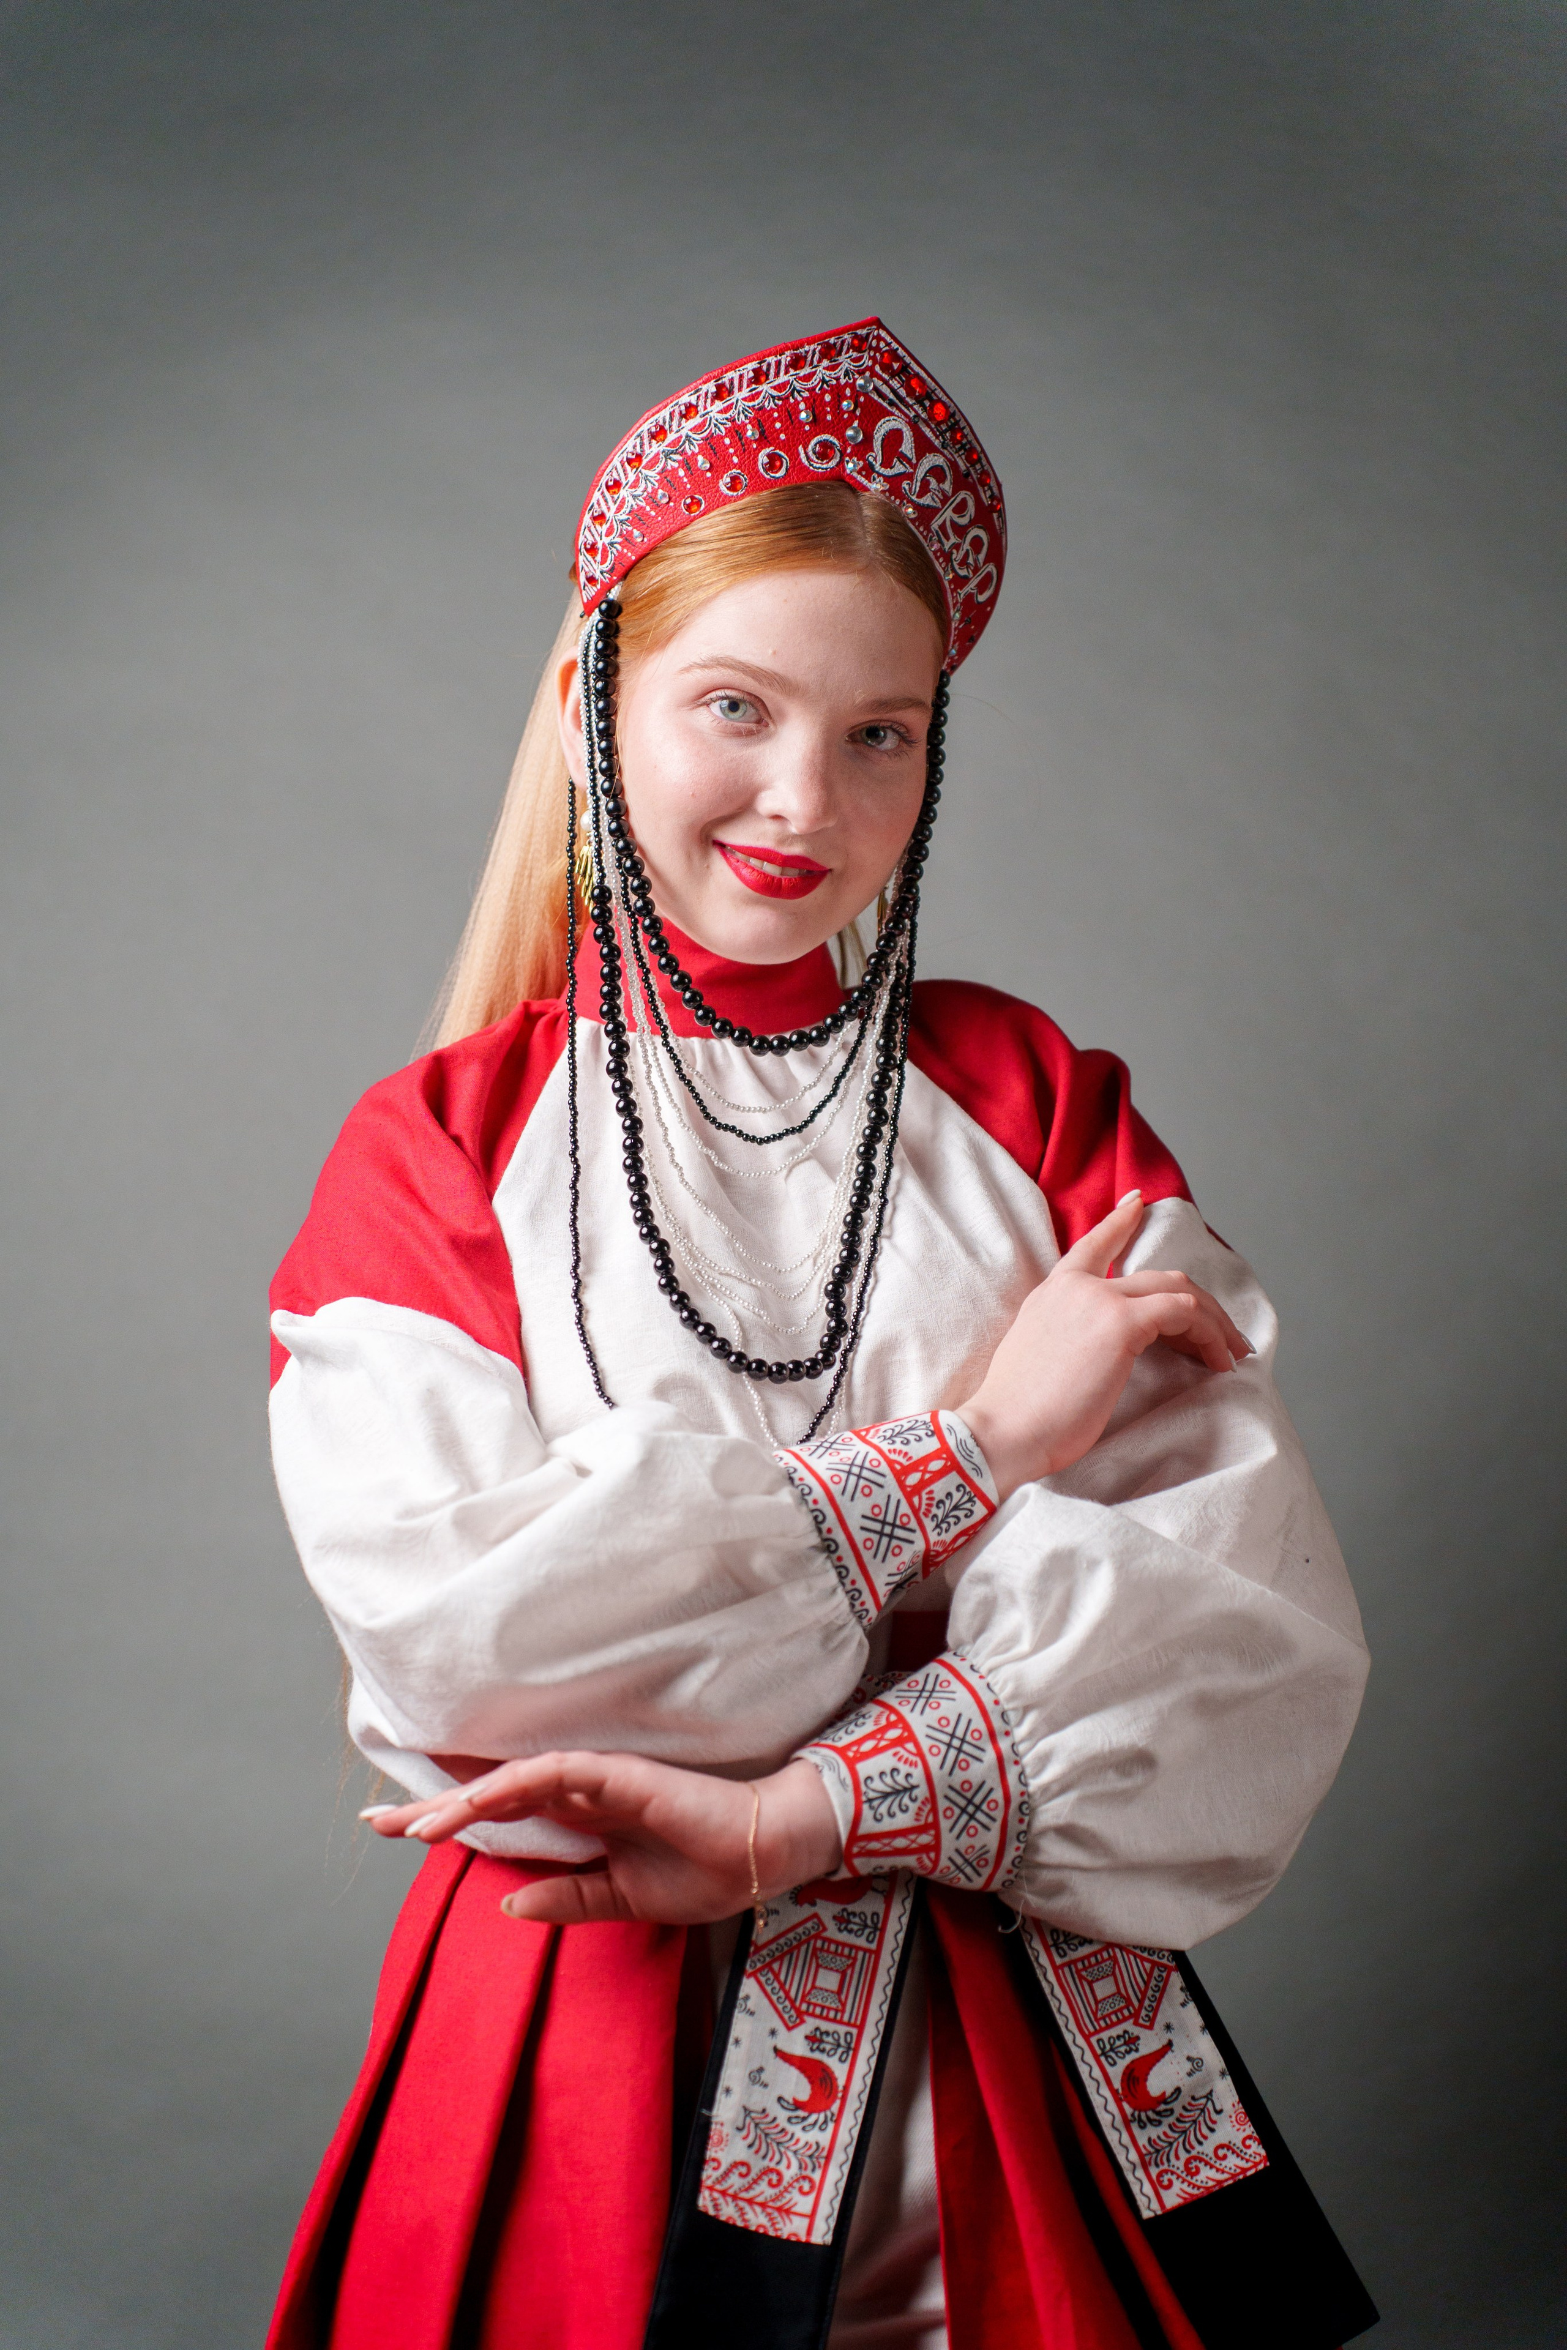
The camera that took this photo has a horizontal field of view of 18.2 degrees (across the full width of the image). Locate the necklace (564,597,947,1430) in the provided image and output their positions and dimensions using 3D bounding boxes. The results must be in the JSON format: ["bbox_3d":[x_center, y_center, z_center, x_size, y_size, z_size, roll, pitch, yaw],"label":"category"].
[{"bbox_3d":[-0.012,-0.069,2.100,0.155,0.350,0.125,0,2,-12],"label":"necklace"}]

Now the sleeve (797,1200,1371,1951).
[{"bbox_3d":[0.127,0.168,2.060,0.240,0.315,0.230,0,2,-7],"label":"sleeve"}]

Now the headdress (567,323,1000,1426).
[{"bbox_3d":[0.000,-0.132,2.120,0.180,0.465,0.155,3,2,-18],"label":"headdress"}]

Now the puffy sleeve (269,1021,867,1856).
[{"bbox_3d":[-0.090,0.111,2.060,0.245,0.345,0.235,0,2,-9],"label":"puffy sleeve"}]

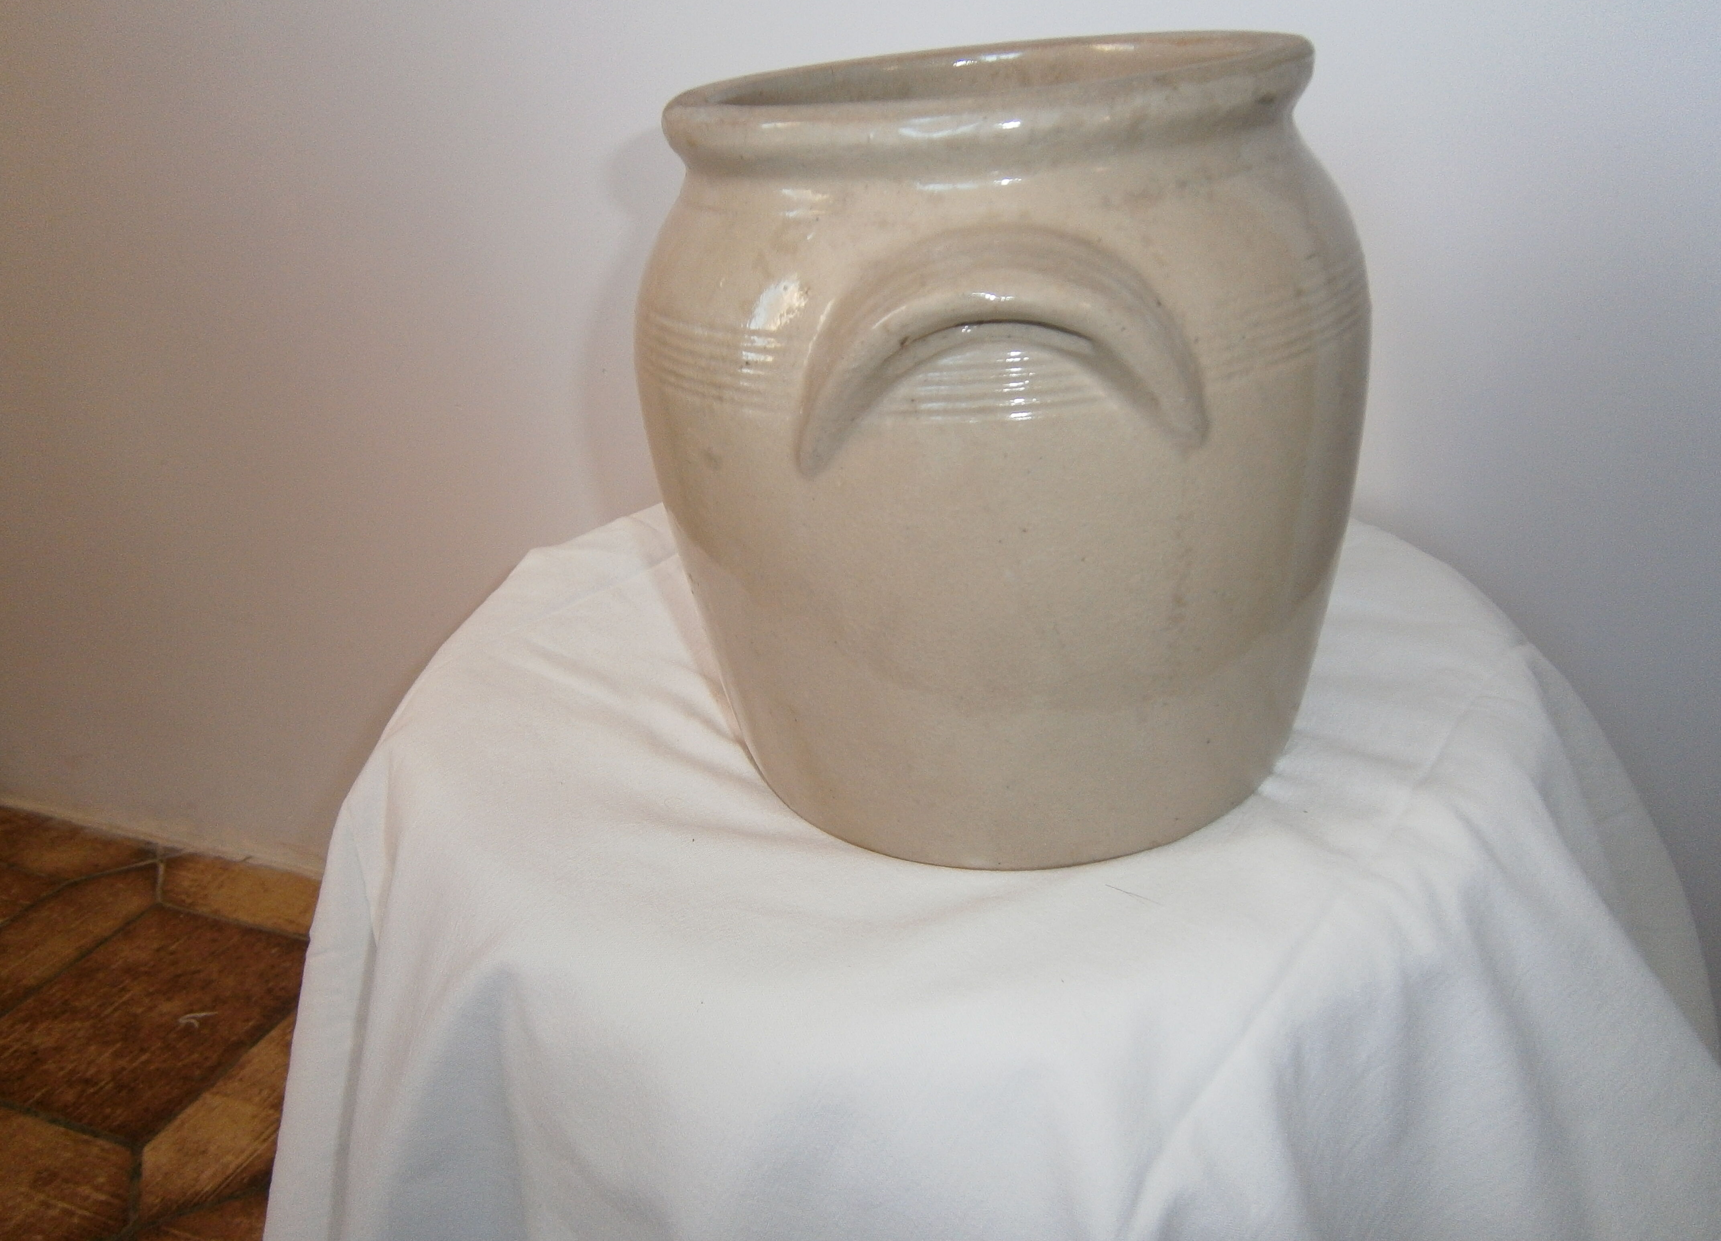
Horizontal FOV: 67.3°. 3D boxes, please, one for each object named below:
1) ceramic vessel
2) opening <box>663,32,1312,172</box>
[{"bbox_3d":[0.049,-0.072,0.466,0.246,0.238,0.272,-3,26,6],"label":"ceramic vessel"},{"bbox_3d":[0.038,-0.167,0.417,0.206,0.022,0.206,-3,26,6],"label":"opening"}]

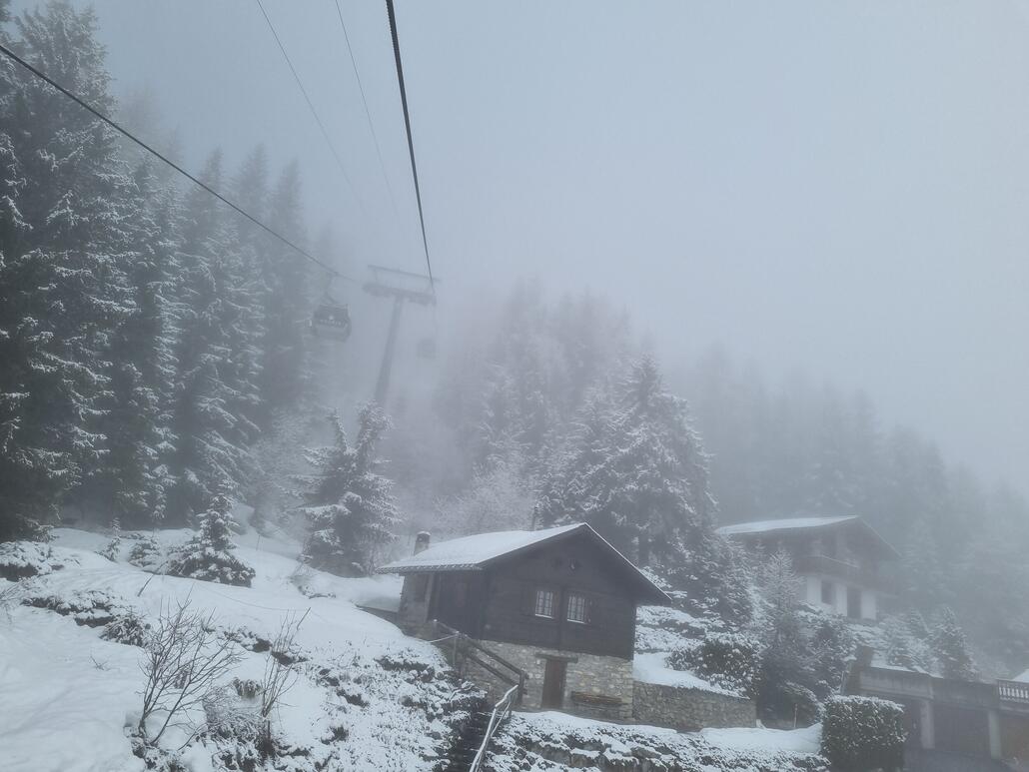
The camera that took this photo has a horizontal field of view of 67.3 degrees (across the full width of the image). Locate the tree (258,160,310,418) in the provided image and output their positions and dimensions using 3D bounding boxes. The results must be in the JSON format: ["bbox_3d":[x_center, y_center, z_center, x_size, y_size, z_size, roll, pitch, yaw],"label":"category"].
[{"bbox_3d":[-18.789,-7.452,62.000,5.000,22.600,5.000,6,-20,0],"label":"tree"}]

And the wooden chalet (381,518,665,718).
[{"bbox_3d":[-0.010,8.916,30.518,8.512,6.548,8.432,18,-21,-28],"label":"wooden chalet"}]

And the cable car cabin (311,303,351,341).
[{"bbox_3d":[-11.620,-4.084,49.000,1.950,2.100,1.950,8,-21,-6],"label":"cable car cabin"}]

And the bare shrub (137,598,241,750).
[{"bbox_3d":[-6.362,5.586,15.000,1.950,2.614,1.900,6,-20,0],"label":"bare shrub"}]

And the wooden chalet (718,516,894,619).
[{"bbox_3d":[23.448,14.294,61.463,12.368,7.145,9.198,22,-26,-37],"label":"wooden chalet"}]

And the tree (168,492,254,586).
[{"bbox_3d":[-9.877,5.011,26.000,3.077,2.960,3.077,6,-20,0],"label":"tree"}]

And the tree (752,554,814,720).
[{"bbox_3d":[14.826,13.571,43.000,3.400,9.042,3.400,6,-20,0],"label":"tree"}]

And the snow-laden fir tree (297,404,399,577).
[{"bbox_3d":[-8.442,5.133,39.000,4.900,8.916,4.900,11,-19,-11],"label":"snow-laden fir tree"}]

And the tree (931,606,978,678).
[{"bbox_3d":[24.176,14.227,42.453,2.600,4.186,2.600,-3,-21,29],"label":"tree"}]

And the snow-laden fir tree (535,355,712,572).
[{"bbox_3d":[7.150,4.310,48.930,11.433,13.807,10.821,6,-20,0],"label":"snow-laden fir tree"}]

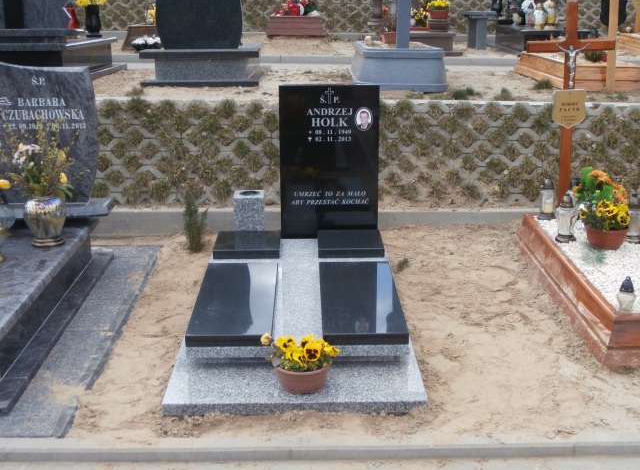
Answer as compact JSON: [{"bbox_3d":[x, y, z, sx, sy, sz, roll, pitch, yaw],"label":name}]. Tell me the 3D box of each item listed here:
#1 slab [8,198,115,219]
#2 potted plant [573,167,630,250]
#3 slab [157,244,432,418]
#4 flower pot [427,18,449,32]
[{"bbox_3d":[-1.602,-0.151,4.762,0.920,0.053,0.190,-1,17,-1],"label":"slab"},{"bbox_3d":[1.511,-0.149,4.671,0.310,0.430,0.290,-1,17,-1],"label":"potted plant"},{"bbox_3d":[-0.108,0.314,4.140,1.000,0.210,1.860,-1,17,-1],"label":"slab"},{"bbox_3d":[1.319,-2.314,9.593,0.237,0.131,0.236,0,17,0],"label":"flower pot"}]

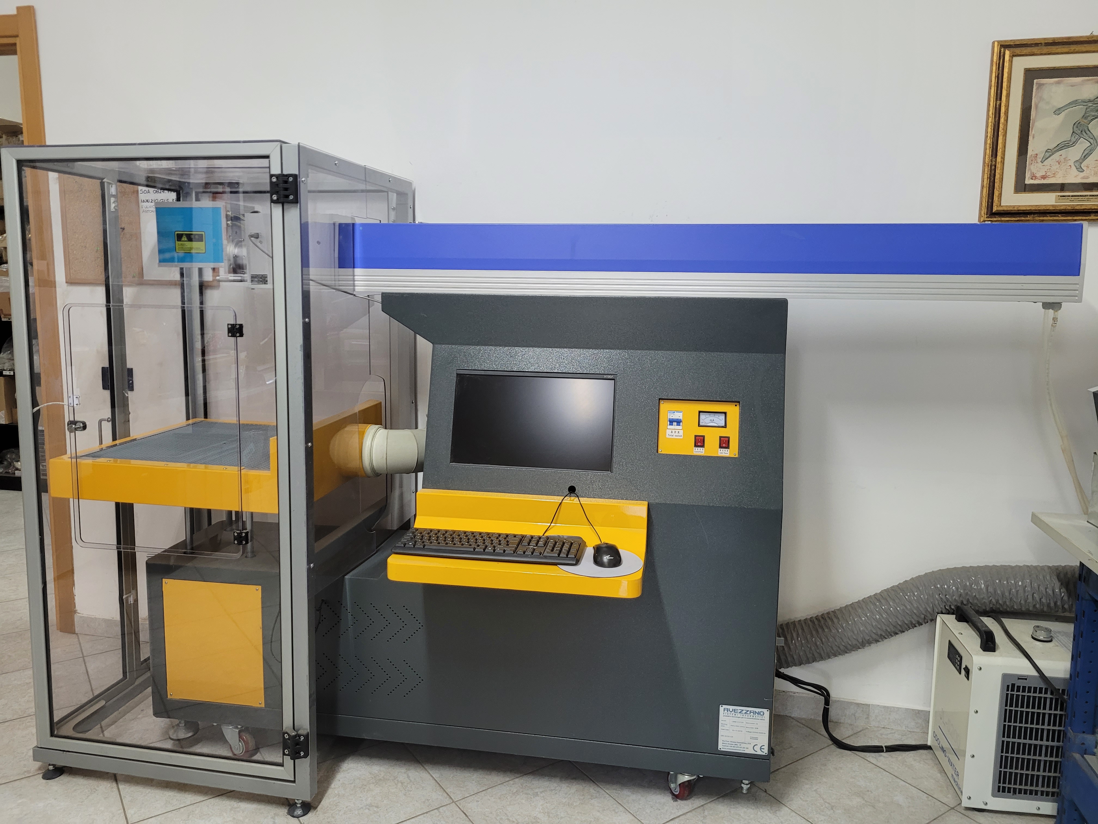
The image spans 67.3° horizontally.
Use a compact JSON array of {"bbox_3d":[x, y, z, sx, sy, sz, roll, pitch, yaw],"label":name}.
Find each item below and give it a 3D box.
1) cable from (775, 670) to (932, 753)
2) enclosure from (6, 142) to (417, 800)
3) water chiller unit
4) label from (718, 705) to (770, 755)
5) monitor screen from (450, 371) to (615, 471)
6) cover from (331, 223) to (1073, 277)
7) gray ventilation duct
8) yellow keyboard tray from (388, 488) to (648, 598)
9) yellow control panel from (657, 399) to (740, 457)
[{"bbox_3d":[0.876,0.865,2.365,0.466,0.203,0.132,2,7,9],"label":"cable"},{"bbox_3d":[-0.875,0.135,2.313,0.781,1.579,0.699,2,7,11],"label":"enclosure"},{"bbox_3d":[1.331,0.781,2.156,0.536,0.423,0.308,2,7,9],"label":"water chiller unit"},{"bbox_3d":[0.485,0.790,2.049,0.119,0.120,0.003,2,7,9],"label":"label"},{"bbox_3d":[-0.038,0.022,2.104,0.416,0.243,0.030,2,-6,9],"label":"monitor screen"},{"bbox_3d":[0.332,-0.402,2.059,1.759,0.117,0.162,2,7,9],"label":"cover"},{"bbox_3d":[1.067,0.595,2.342,0.891,0.359,0.172,2,7,9],"label":"gray ventilation duct"},{"bbox_3d":[-0.062,0.300,1.952,0.580,0.165,0.255,2,7,9],"label":"yellow keyboard tray"},{"bbox_3d":[0.369,0.040,2.033,0.194,0.137,0.020,2,-6,9],"label":"yellow control panel"}]

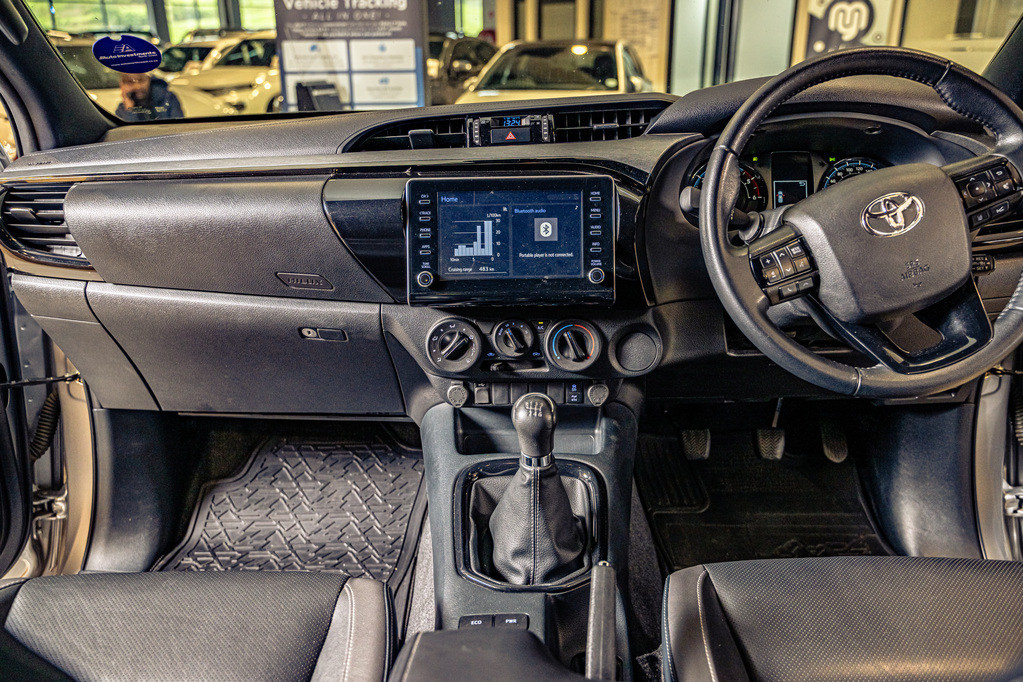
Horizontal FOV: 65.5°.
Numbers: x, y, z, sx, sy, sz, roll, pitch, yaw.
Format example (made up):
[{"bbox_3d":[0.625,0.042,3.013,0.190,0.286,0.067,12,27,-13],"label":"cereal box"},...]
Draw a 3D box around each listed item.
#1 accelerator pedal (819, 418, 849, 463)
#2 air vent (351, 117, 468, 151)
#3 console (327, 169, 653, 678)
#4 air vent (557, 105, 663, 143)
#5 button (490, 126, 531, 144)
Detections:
[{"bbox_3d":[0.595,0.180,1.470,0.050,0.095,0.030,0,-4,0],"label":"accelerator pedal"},{"bbox_3d":[-0.132,-0.269,1.030,0.150,0.043,0.040,0,13,0],"label":"air vent"},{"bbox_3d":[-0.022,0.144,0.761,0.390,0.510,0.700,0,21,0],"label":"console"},{"bbox_3d":[0.130,-0.286,1.045,0.145,0.043,0.040,0,13,0],"label":"air vent"},{"bbox_3d":[0.000,-0.266,1.030,0.052,0.020,0.018,0,13,0],"label":"button"}]

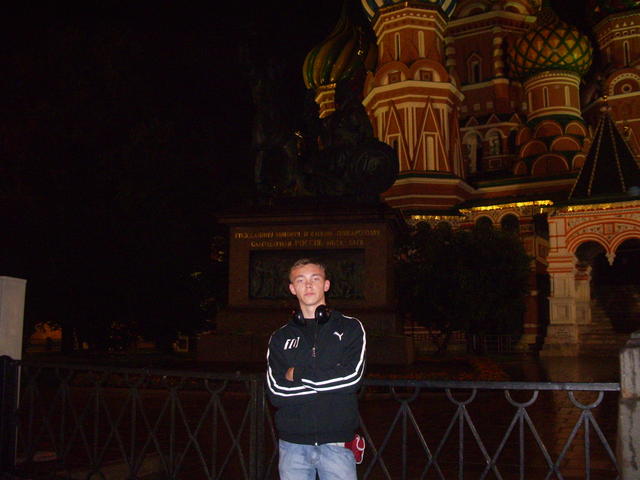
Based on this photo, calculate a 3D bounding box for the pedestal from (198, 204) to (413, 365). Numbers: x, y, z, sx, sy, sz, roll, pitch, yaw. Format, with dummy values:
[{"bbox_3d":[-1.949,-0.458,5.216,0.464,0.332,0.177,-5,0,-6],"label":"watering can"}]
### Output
[{"bbox_3d":[-0.058,1.292,18.667,5.420,4.100,4.200,-1,-6,10],"label":"pedestal"}]

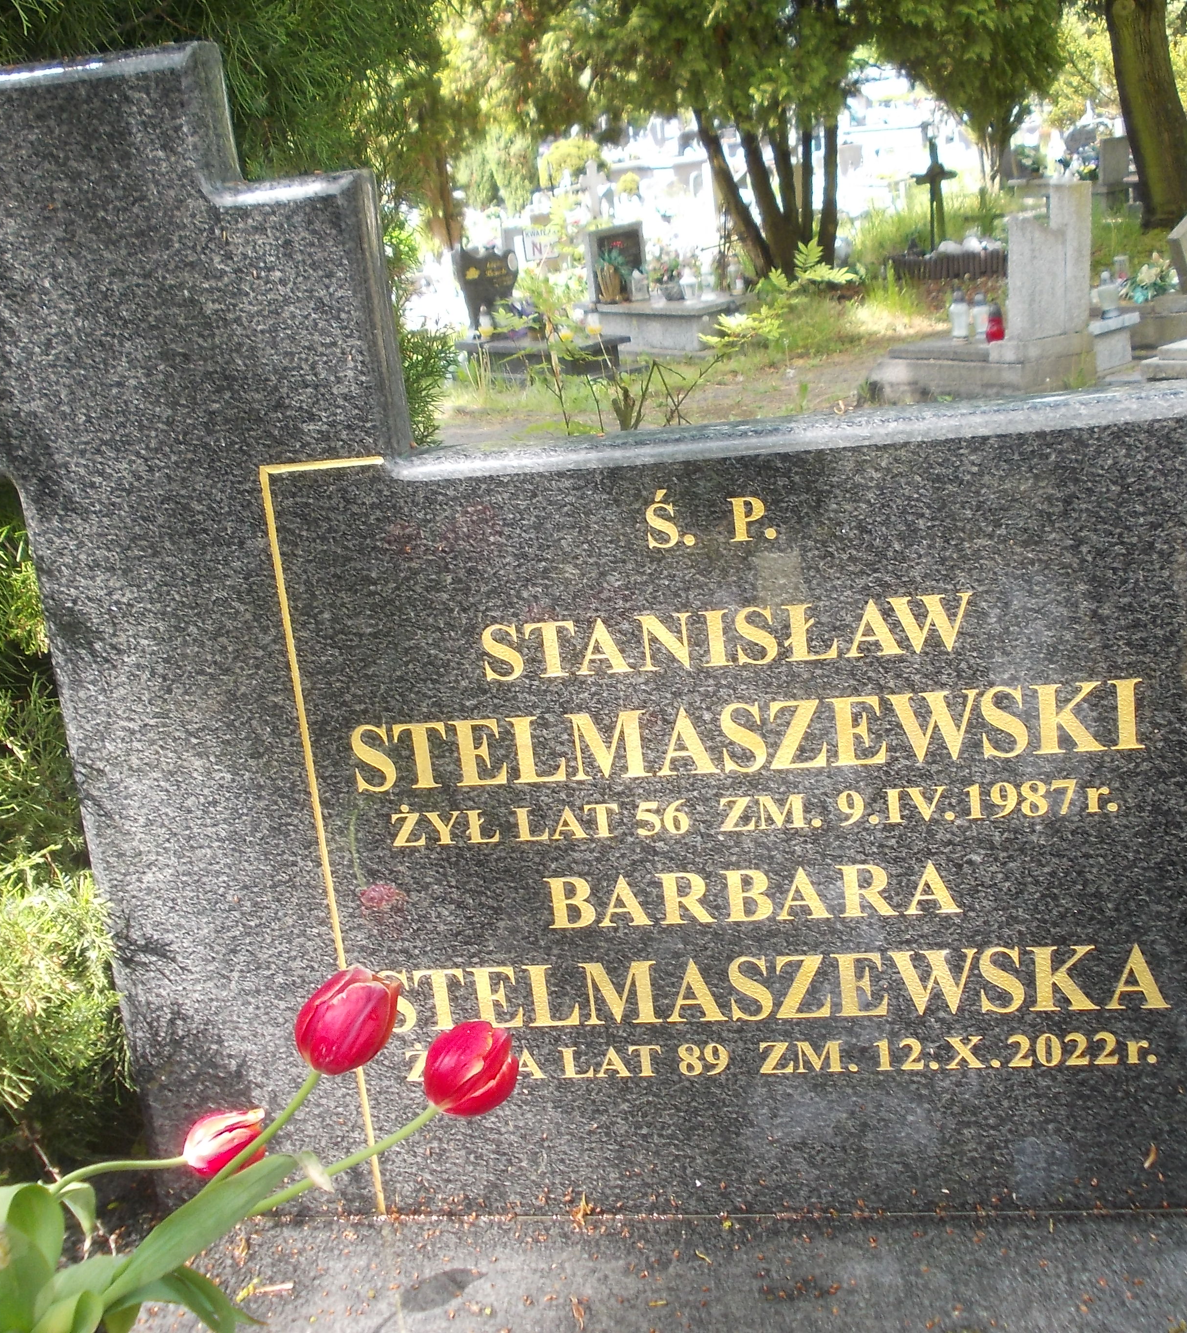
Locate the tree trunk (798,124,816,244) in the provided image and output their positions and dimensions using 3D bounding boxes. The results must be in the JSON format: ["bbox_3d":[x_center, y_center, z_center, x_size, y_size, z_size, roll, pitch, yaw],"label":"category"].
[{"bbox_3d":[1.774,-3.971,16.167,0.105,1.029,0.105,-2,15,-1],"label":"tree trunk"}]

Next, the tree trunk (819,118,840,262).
[{"bbox_3d":[1.942,-3.918,16.145,0.125,1.206,0.125,0,15,-2],"label":"tree trunk"}]

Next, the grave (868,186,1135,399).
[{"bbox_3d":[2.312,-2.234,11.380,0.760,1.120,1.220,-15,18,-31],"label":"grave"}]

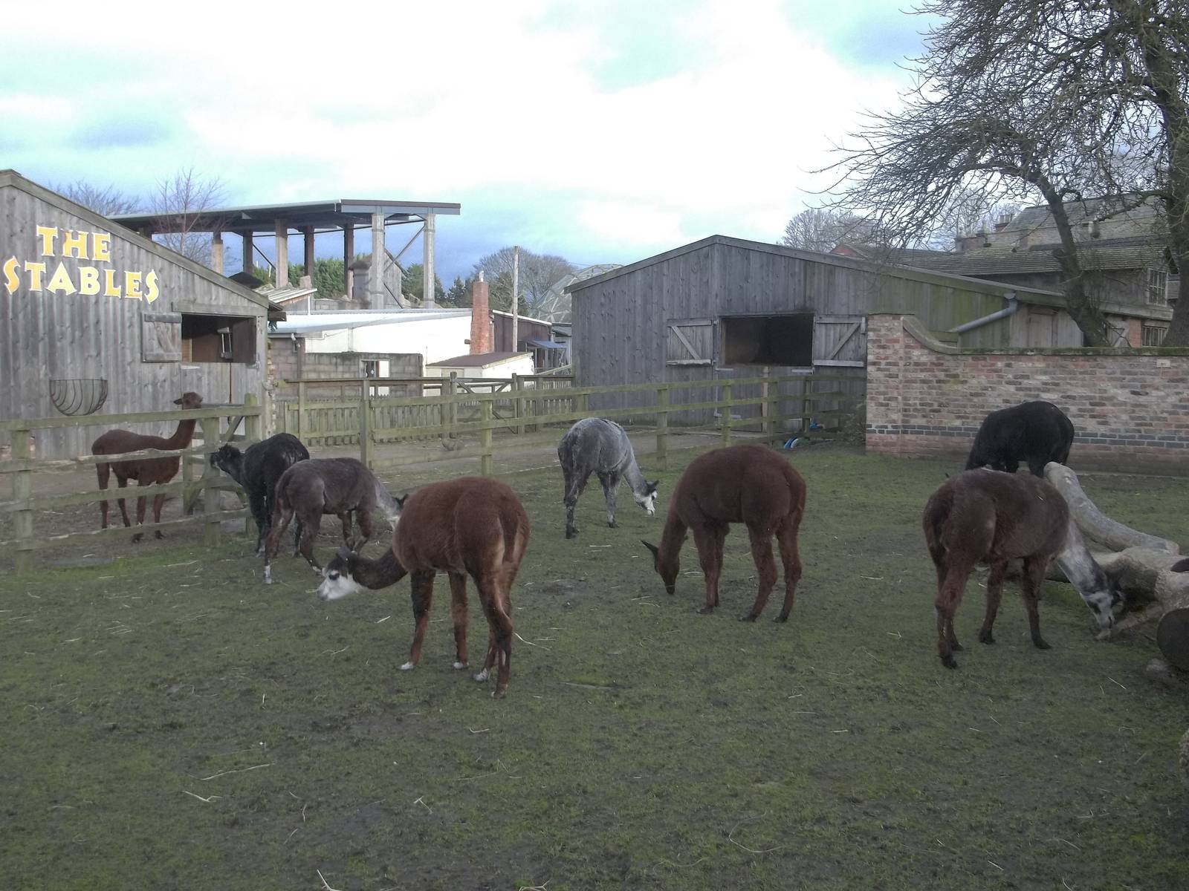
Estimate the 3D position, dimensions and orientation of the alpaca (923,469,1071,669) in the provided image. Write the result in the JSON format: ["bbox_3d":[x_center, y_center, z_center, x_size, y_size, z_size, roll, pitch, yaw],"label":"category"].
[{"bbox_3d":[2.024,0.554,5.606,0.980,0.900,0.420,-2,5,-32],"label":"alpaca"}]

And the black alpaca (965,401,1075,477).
[{"bbox_3d":[3.752,0.113,10.258,1.200,0.960,0.480,3,6,28],"label":"black alpaca"}]

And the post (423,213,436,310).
[{"bbox_3d":[-6.054,-6.770,41.615,0.330,3.550,0.330,5,6,43],"label":"post"}]

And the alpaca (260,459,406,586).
[{"bbox_3d":[-1.718,0.426,7.546,1.020,0.770,0.370,-4,6,-38],"label":"alpaca"}]

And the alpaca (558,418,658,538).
[{"bbox_3d":[0.108,0.228,9.413,0.420,0.950,1.080,4,5,37],"label":"alpaca"}]

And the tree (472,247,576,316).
[{"bbox_3d":[-4.983,-9.786,79.630,7.400,8.400,7.400,0,5,0],"label":"tree"}]

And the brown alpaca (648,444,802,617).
[{"bbox_3d":[0.717,0.459,6.319,0.430,0.940,1.060,-4,7,-43],"label":"brown alpaca"}]

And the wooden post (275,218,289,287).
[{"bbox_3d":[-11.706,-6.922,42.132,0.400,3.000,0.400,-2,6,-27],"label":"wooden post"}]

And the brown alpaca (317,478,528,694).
[{"bbox_3d":[-0.773,0.574,5.059,1.130,0.920,0.460,4,6,37],"label":"brown alpaca"}]

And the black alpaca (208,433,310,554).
[{"bbox_3d":[-2.444,0.328,8.179,0.450,0.880,1.050,-4,6,-45],"label":"black alpaca"}]

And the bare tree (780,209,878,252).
[{"bbox_3d":[15.422,-9.882,74.457,8.300,11.700,8.000,1,4,0],"label":"bare tree"}]

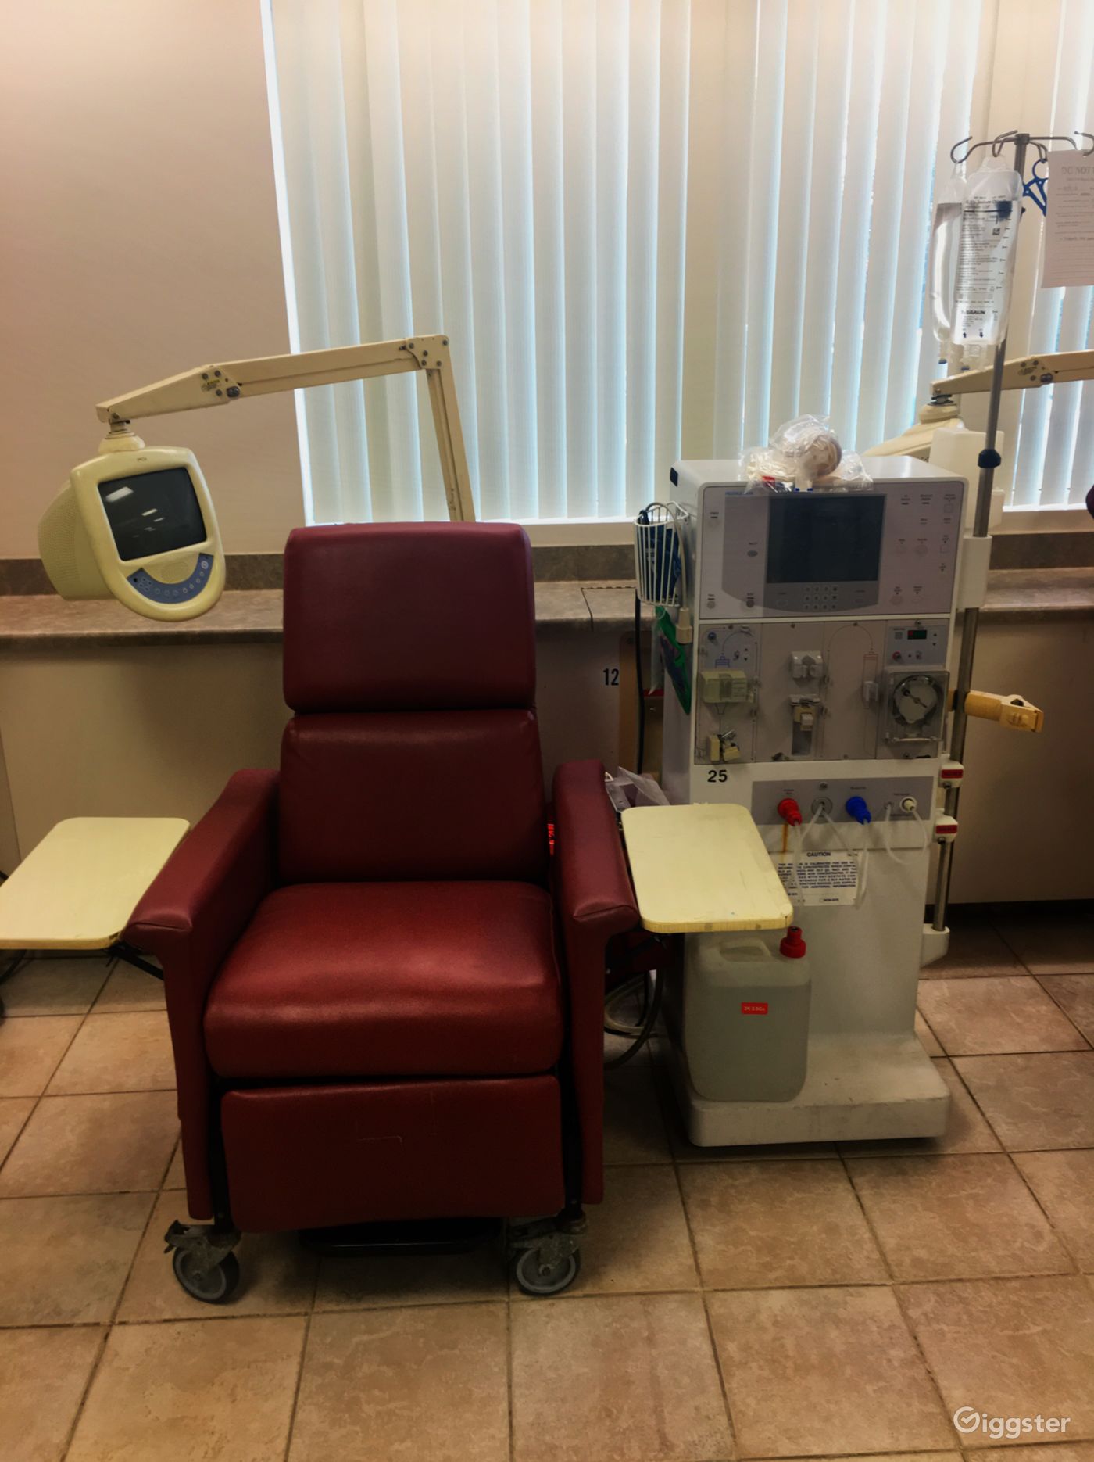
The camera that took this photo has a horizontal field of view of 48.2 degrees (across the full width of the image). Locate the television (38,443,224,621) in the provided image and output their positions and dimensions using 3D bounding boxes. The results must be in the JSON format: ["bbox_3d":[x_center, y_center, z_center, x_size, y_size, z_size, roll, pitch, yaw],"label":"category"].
[{"bbox_3d":[-0.763,-0.346,2.214,0.265,0.310,0.250,1,19,44],"label":"television"}]

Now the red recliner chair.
[{"bbox_3d":[-0.266,0.272,2.358,0.790,1.200,0.910,-1,19,0],"label":"red recliner chair"}]

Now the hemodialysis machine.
[{"bbox_3d":[0.527,0.129,2.553,0.519,1.315,0.610,-2,19,-3],"label":"hemodialysis machine"}]

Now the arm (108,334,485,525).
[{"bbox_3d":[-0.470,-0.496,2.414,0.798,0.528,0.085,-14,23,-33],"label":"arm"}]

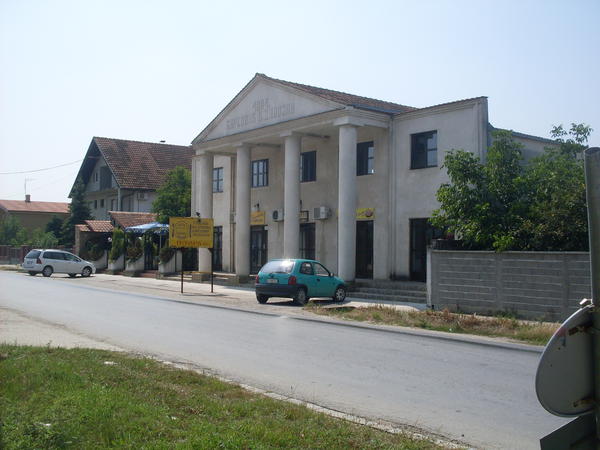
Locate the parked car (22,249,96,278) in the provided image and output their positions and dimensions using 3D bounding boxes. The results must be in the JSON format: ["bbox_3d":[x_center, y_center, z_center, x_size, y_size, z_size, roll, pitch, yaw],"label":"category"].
[{"bbox_3d":[-14.600,2.320,40.200,1.760,1.560,4.420,-1,-4,37],"label":"parked car"}]

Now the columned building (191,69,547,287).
[{"bbox_3d":[3.403,-1.945,34.954,14.000,9.936,20.849,2,-2,-41],"label":"columned building"}]

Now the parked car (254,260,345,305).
[{"bbox_3d":[0.132,1.862,21.960,1.610,1.420,3.730,-1,-3,33],"label":"parked car"}]

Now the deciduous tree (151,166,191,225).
[{"bbox_3d":[-8.069,-0.321,42.891,3.800,7.000,3.800,2,-2,-41],"label":"deciduous tree"}]

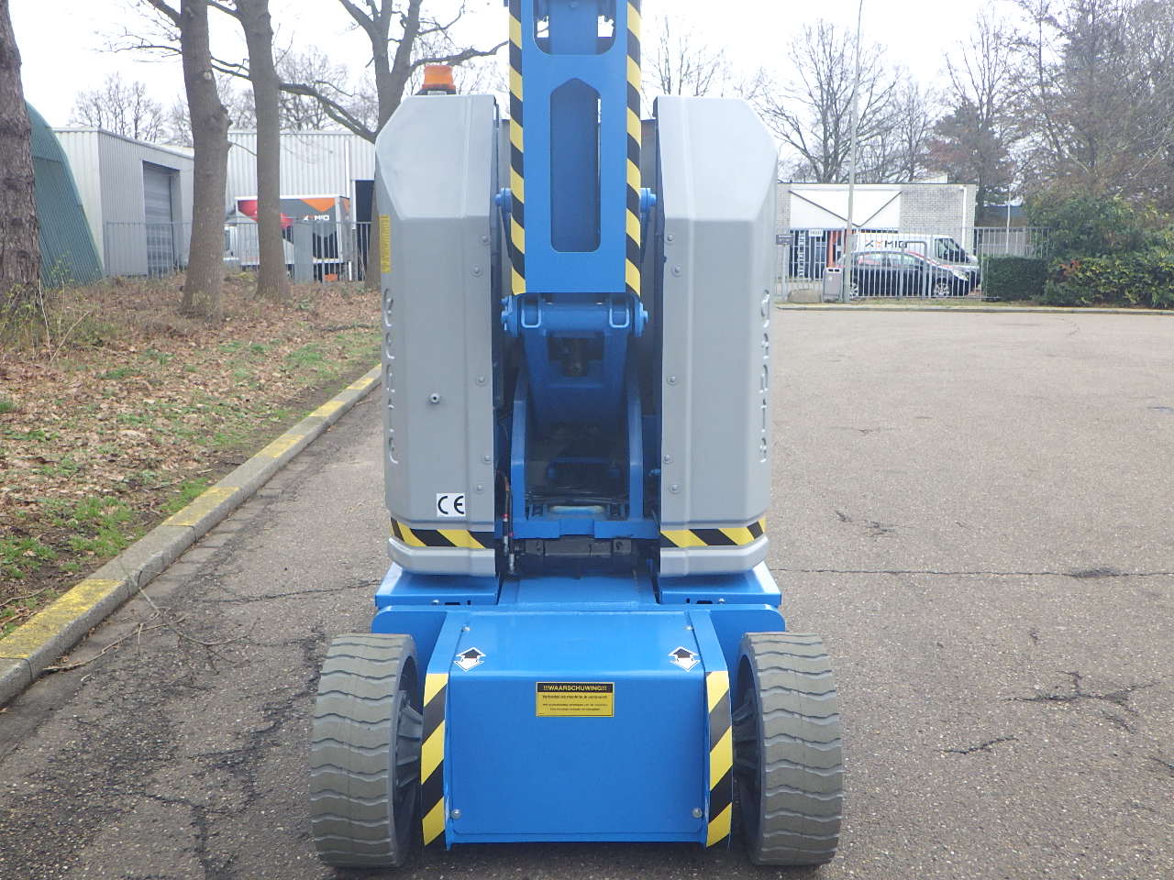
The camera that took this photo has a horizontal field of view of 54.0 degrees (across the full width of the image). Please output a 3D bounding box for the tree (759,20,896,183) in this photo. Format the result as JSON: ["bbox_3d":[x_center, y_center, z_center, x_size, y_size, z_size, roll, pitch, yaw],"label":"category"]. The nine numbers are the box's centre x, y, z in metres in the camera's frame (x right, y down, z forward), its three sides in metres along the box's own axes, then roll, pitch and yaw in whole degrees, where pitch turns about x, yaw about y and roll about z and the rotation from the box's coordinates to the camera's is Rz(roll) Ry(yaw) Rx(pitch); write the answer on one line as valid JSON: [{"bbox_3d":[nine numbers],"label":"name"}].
[{"bbox_3d":[12.400,-15.553,60.259,7.800,13.800,7.500,0,10,0],"label":"tree"}]

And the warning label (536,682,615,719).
[{"bbox_3d":[-0.028,0.601,2.666,0.182,0.085,0.003,0,-2,-1],"label":"warning label"}]

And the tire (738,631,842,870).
[{"bbox_3d":[0.485,0.762,2.875,0.180,0.559,0.559,0,10,-1],"label":"tire"}]

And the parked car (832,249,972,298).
[{"bbox_3d":[9.720,-5.209,35.832,4.300,1.460,1.780,2,10,12],"label":"parked car"}]

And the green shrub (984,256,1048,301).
[{"bbox_3d":[12.346,-4.675,33.184,1.850,1.280,1.400,0,10,0],"label":"green shrub"}]

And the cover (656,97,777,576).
[{"bbox_3d":[0.356,-0.339,3.526,0.330,1.315,0.820,0,10,-1],"label":"cover"}]

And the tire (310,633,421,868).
[{"bbox_3d":[-0.533,0.764,2.866,0.180,0.559,0.559,0,10,-1],"label":"tire"}]

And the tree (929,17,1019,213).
[{"bbox_3d":[17.150,-13.180,51.531,4.400,12.000,4.400,0,10,0],"label":"tree"}]

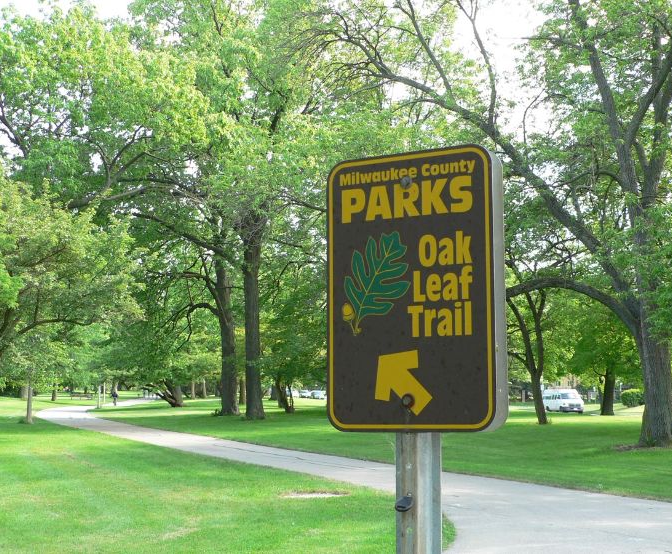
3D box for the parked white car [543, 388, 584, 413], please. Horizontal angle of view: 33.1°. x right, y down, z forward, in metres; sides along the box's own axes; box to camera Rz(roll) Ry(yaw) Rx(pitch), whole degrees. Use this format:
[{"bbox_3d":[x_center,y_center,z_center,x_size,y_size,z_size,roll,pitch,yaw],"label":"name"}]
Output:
[{"bbox_3d":[19.298,10.536,95.500,2.000,2.030,5.100,1,-6,-8],"label":"parked white car"}]

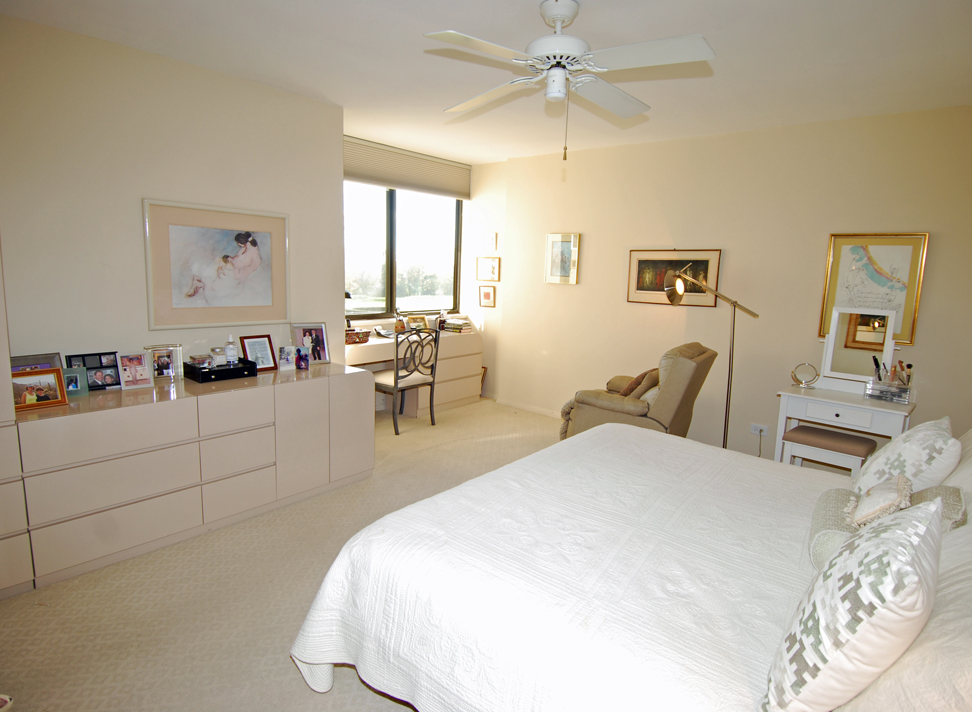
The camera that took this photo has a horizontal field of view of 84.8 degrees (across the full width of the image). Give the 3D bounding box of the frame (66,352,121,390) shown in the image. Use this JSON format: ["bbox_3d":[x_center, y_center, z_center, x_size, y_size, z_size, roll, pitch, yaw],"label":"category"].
[{"bbox_3d":[-2.010,0.082,2.729,0.028,0.187,0.222,-2,5,38],"label":"frame"}]

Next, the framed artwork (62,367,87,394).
[{"bbox_3d":[-2.005,0.129,2.593,0.022,0.137,0.103,-3,3,45],"label":"framed artwork"}]

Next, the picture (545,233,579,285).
[{"bbox_3d":[0.712,-0.900,4.946,0.348,0.458,0.030,10,12,39],"label":"picture"}]

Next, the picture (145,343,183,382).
[{"bbox_3d":[-1.827,0.051,3.027,0.178,0.200,0.050,-7,14,-43],"label":"picture"}]

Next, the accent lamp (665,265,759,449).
[{"bbox_3d":[1.560,0.115,3.833,0.680,1.530,0.280,10,12,40],"label":"accent lamp"}]

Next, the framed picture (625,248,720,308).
[{"bbox_3d":[1.512,-0.642,4.353,0.745,0.443,0.030,10,12,40],"label":"framed picture"}]

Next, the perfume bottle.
[{"bbox_3d":[-1.537,-0.032,3.209,0.065,0.175,0.072,10,12,40],"label":"perfume bottle"}]

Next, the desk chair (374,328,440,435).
[{"bbox_3d":[-0.766,0.178,4.712,0.530,0.889,0.490,10,12,39],"label":"desk chair"}]

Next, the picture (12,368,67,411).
[{"bbox_3d":[-2.009,0.151,2.373,0.030,0.168,0.210,-7,2,36],"label":"picture"}]

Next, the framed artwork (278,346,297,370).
[{"bbox_3d":[-1.273,0.018,3.404,0.100,0.153,0.025,-6,9,-43],"label":"framed artwork"}]

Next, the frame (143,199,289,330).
[{"bbox_3d":[-1.583,-0.532,3.220,0.030,0.709,0.849,10,12,39],"label":"frame"}]

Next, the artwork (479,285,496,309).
[{"bbox_3d":[0.019,-0.643,5.780,0.205,0.225,0.025,10,12,40],"label":"artwork"}]

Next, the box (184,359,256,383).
[{"bbox_3d":[-1.565,0.084,3.149,0.215,0.085,0.320,10,12,40],"label":"box"}]

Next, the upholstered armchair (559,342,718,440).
[{"bbox_3d":[1.107,0.361,3.835,0.940,1.010,0.860,9,12,35],"label":"upholstered armchair"}]

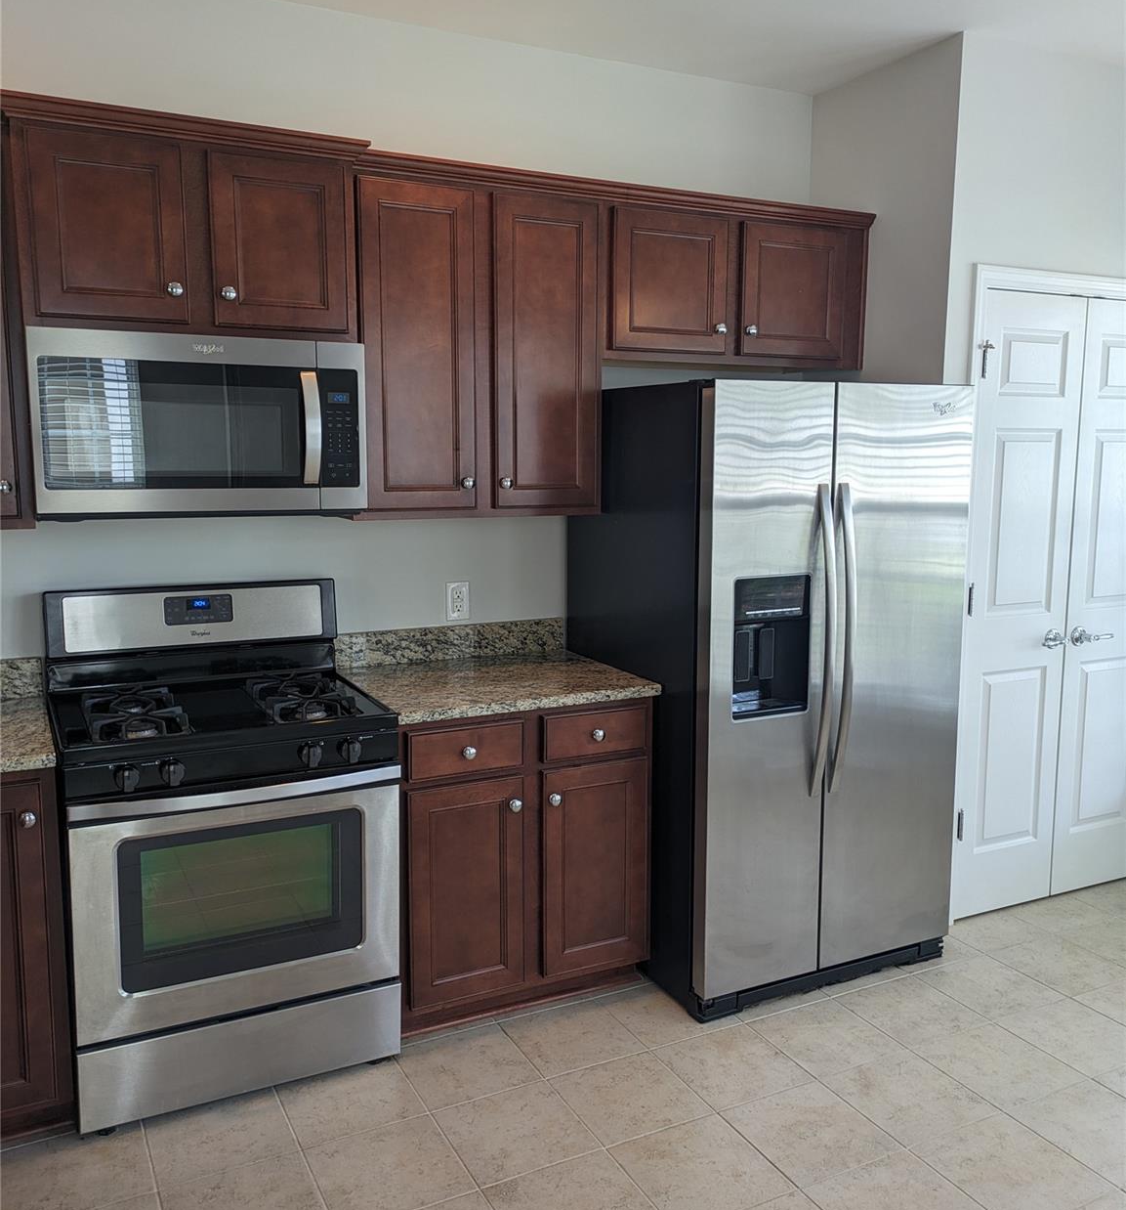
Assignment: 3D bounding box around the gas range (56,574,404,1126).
[{"bbox_3d":[-0.885,0.573,2.830,0.766,1.195,0.675,-4,9,-26],"label":"gas range"}]

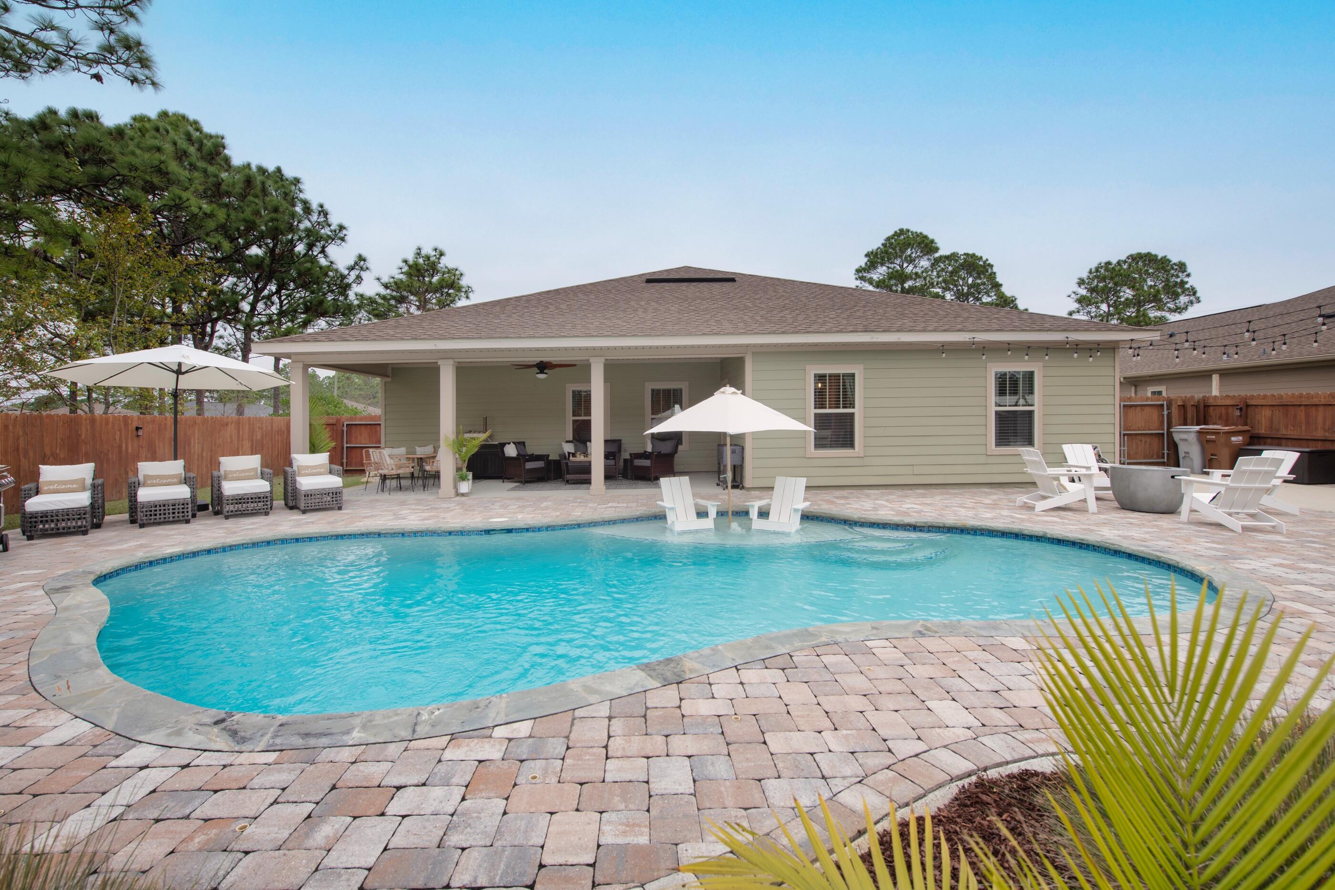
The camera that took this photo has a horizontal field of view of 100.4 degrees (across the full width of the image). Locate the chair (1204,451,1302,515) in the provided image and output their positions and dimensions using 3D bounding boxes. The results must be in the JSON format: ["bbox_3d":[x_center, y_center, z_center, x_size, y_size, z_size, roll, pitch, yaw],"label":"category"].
[{"bbox_3d":[8.522,0.538,8.080,0.923,0.922,0.730,0,2,7],"label":"chair"}]

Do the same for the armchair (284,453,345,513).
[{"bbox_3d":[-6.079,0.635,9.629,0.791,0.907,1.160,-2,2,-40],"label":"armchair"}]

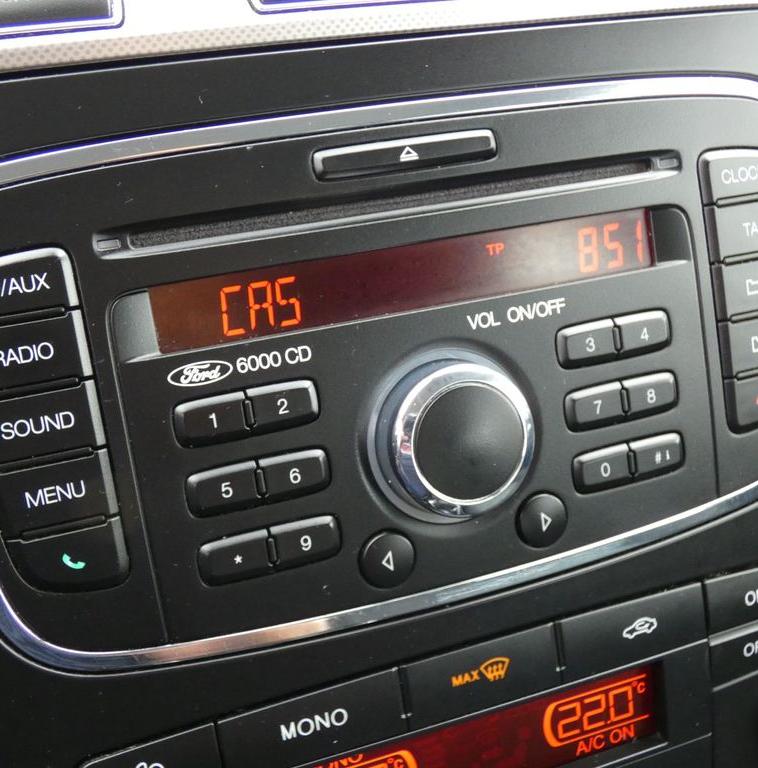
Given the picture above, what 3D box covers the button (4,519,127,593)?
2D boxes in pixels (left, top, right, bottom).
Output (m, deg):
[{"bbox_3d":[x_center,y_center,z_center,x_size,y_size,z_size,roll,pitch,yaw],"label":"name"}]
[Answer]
[{"bbox_3d":[-0.064,0.037,0.221,0.023,0.013,0.004,-11,9,-18],"label":"button"}]

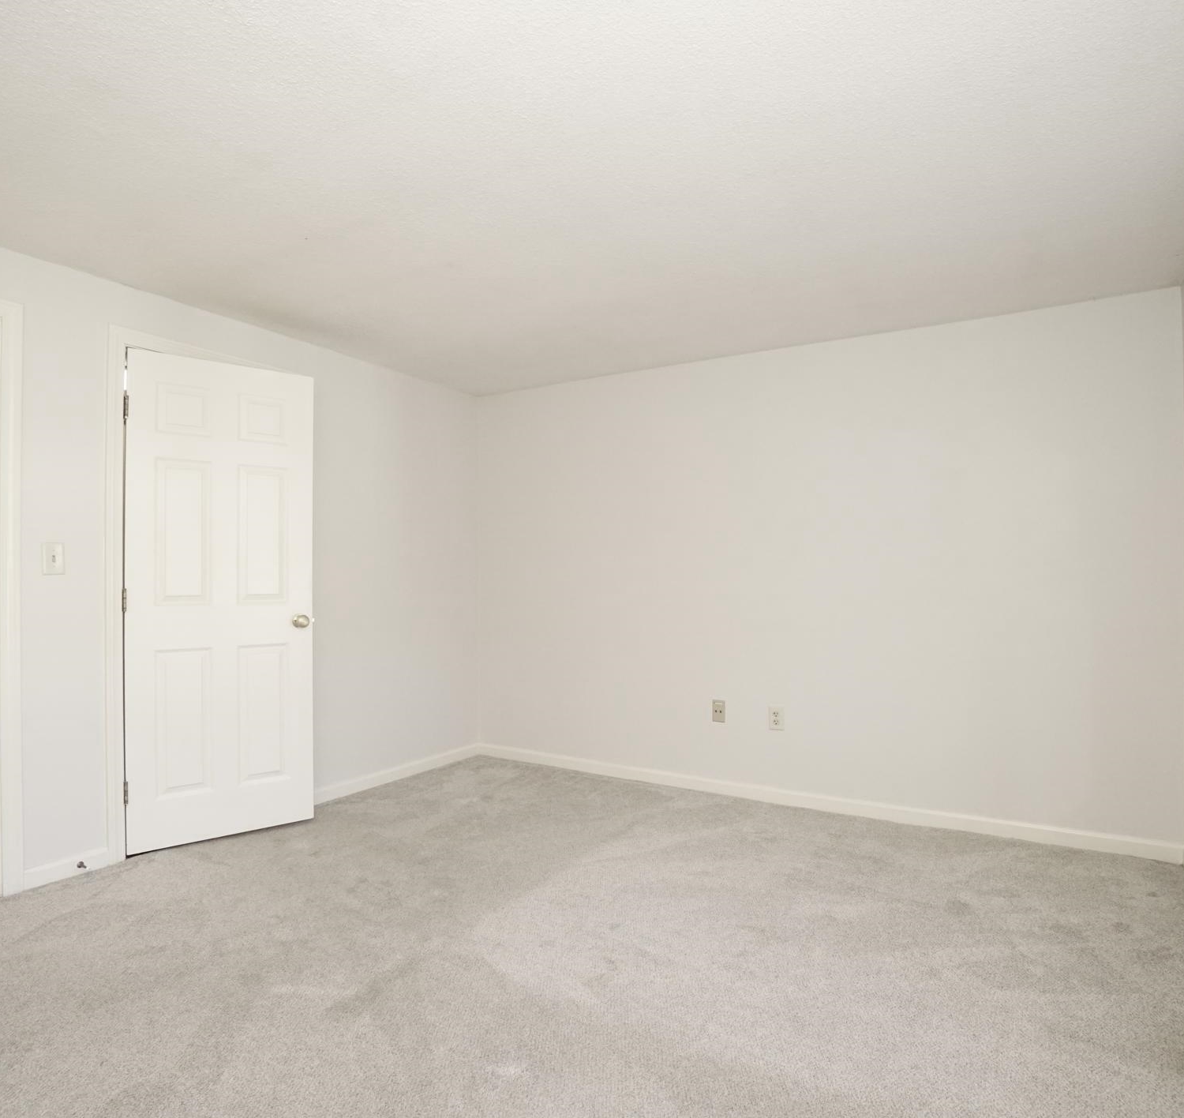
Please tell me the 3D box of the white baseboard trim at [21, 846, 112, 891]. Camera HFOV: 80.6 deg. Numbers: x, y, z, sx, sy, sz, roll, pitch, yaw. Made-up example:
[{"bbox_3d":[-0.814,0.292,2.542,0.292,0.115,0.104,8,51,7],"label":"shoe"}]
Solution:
[{"bbox_3d":[-1.987,1.169,2.642,0.018,0.072,0.268,-1,-1,33],"label":"white baseboard trim"}]

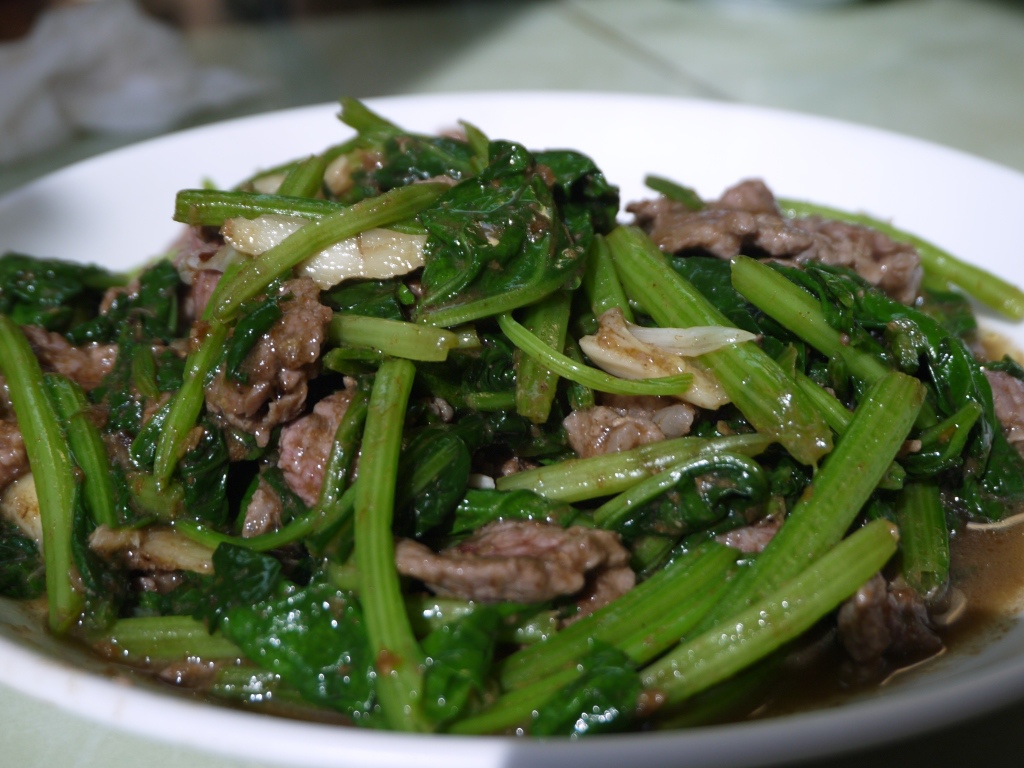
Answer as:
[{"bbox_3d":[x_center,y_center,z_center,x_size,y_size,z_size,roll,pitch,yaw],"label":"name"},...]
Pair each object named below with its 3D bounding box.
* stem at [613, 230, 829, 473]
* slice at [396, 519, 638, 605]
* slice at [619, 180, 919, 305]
[{"bbox_3d":[0.036,-0.008,0.264,0.011,0.008,0.068,-10,35,-17],"label":"stem"},{"bbox_3d":[0.001,0.025,0.209,0.035,0.009,0.015,4,28,2],"label":"slice"},{"bbox_3d":[0.055,-0.029,0.313,0.060,0.013,0.021,15,31,16],"label":"slice"}]

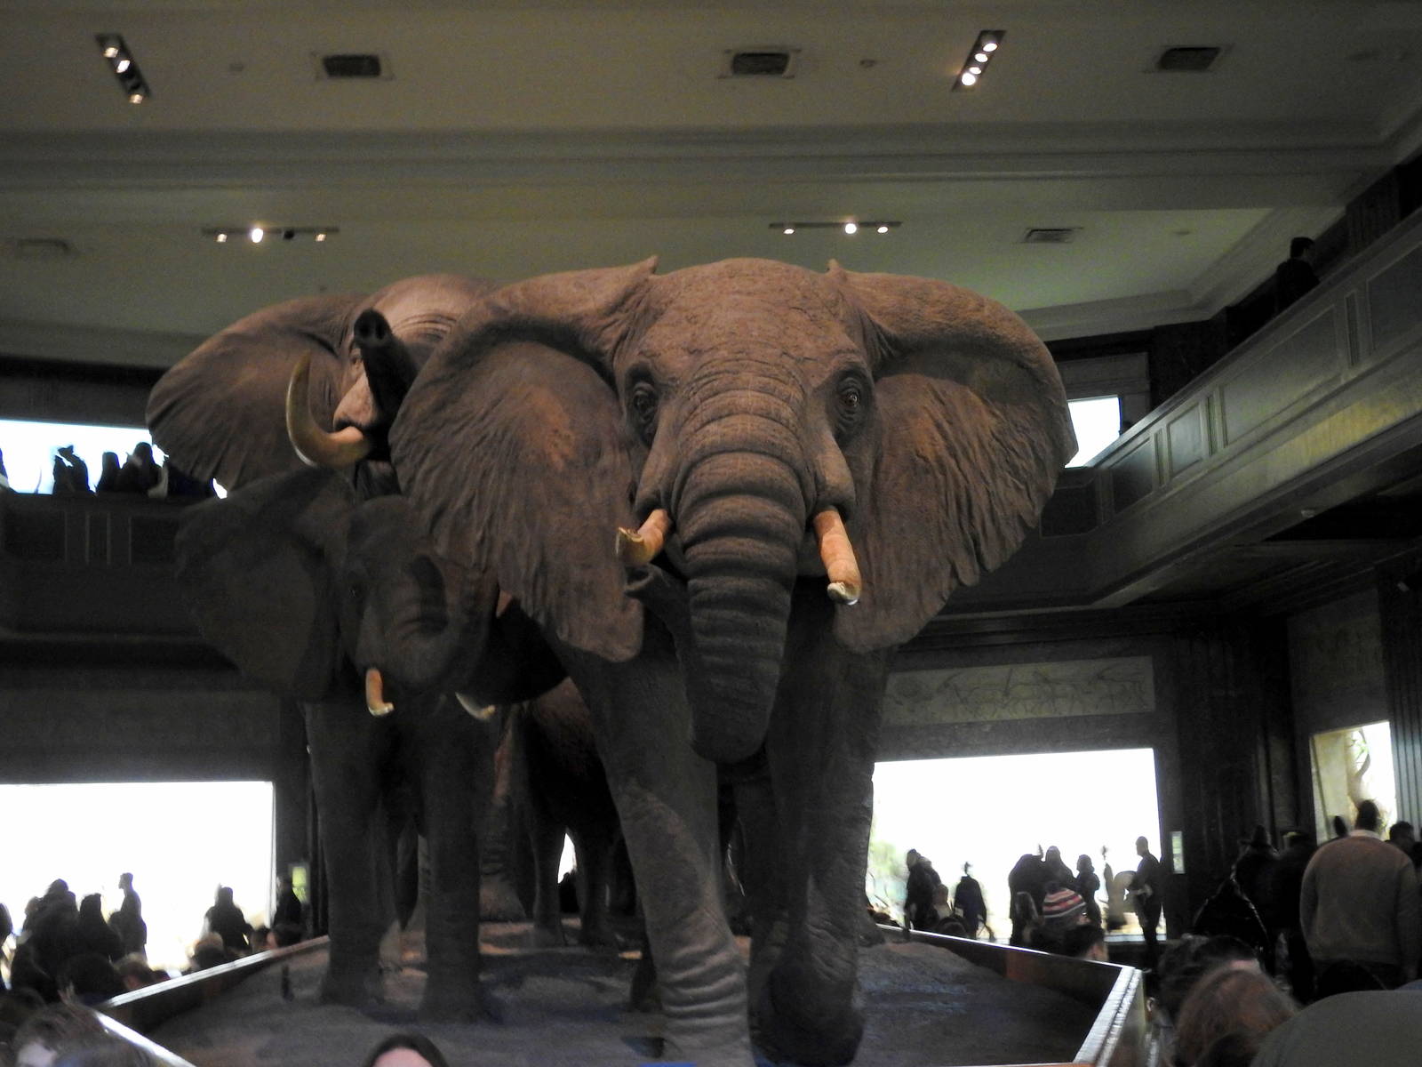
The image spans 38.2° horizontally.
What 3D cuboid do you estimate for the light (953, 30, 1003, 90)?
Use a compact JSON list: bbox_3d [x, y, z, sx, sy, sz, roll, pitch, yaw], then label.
[{"bbox_3d":[2.527,-4.483,19.564,0.220,0.140,1.500,-1,-9,-4],"label":"light"}]

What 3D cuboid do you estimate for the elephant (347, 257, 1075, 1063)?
[{"bbox_3d":[0.068,0.754,10.192,3.070,3.460,4.500,-1,-9,-4],"label":"elephant"}]

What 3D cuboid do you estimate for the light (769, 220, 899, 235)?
[{"bbox_3d":[1.449,-3.649,24.534,1.550,0.140,0.220,-1,-9,-4],"label":"light"}]

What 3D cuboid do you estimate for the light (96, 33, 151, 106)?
[{"bbox_3d":[-5.462,-4.290,19.033,0.220,0.140,1.500,-1,-9,-4],"label":"light"}]

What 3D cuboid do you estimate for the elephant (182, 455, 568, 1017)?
[{"bbox_3d":[-1.743,1.207,11.460,2.100,2.800,3.600,-1,-9,-4],"label":"elephant"}]

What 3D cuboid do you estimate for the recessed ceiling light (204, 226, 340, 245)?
[{"bbox_3d":[-5.148,-3.506,23.998,1.550,0.140,0.220,-1,-9,-4],"label":"recessed ceiling light"}]

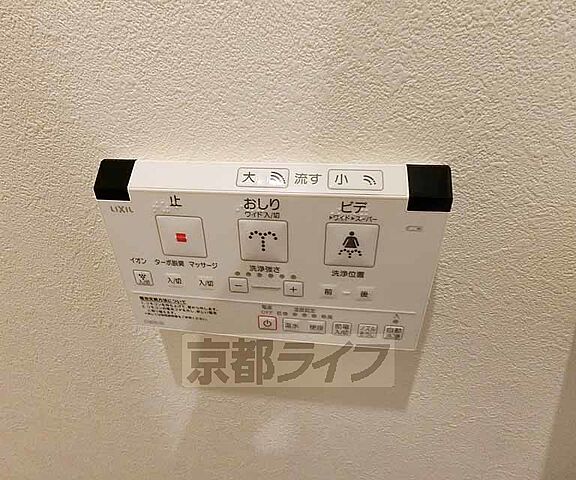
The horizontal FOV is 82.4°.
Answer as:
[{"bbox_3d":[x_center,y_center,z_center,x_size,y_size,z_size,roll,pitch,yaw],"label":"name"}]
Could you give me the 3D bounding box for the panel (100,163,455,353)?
[{"bbox_3d":[-0.013,0.012,0.213,0.205,0.118,0.026,3,32,7],"label":"panel"}]

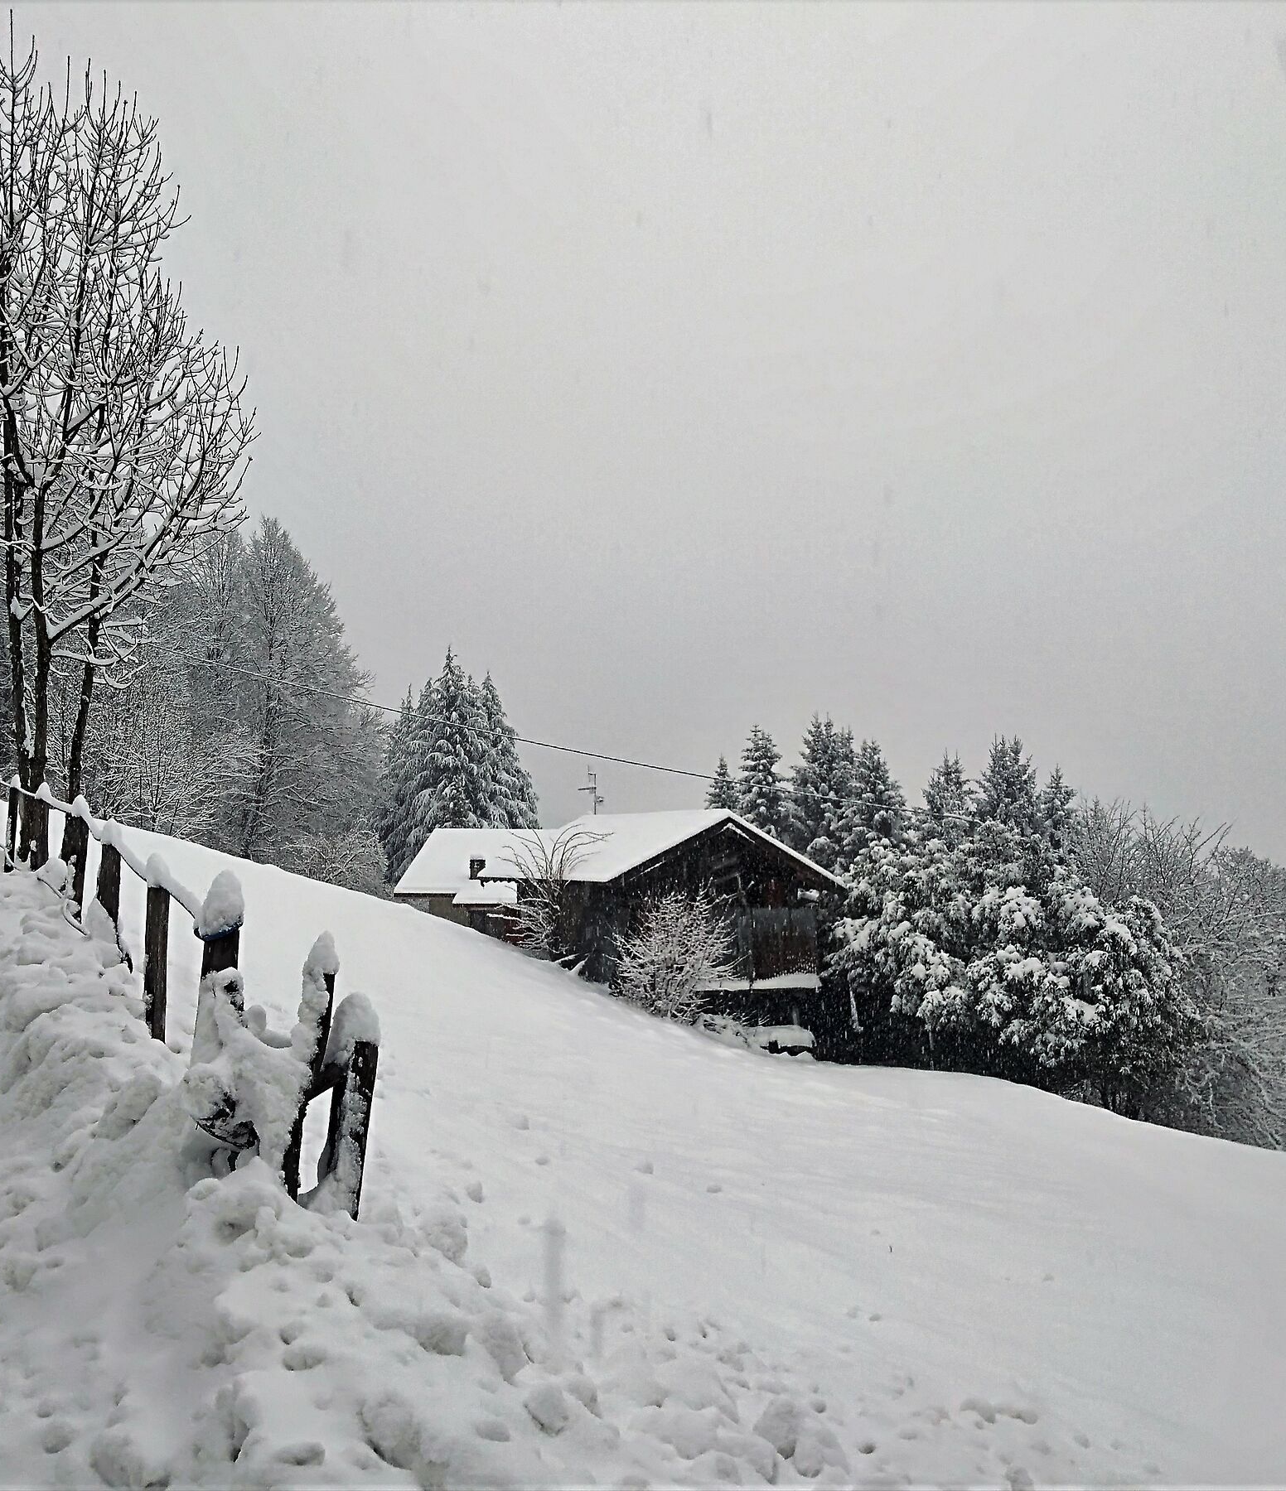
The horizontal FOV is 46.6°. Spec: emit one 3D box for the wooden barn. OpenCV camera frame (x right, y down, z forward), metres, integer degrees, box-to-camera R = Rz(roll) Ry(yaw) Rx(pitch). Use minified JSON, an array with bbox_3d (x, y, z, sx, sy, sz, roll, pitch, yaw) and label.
[{"bbox_3d":[-1.088,5.055,42.041,8.200,6.200,11.200,4,-6,-32],"label":"wooden barn"}]

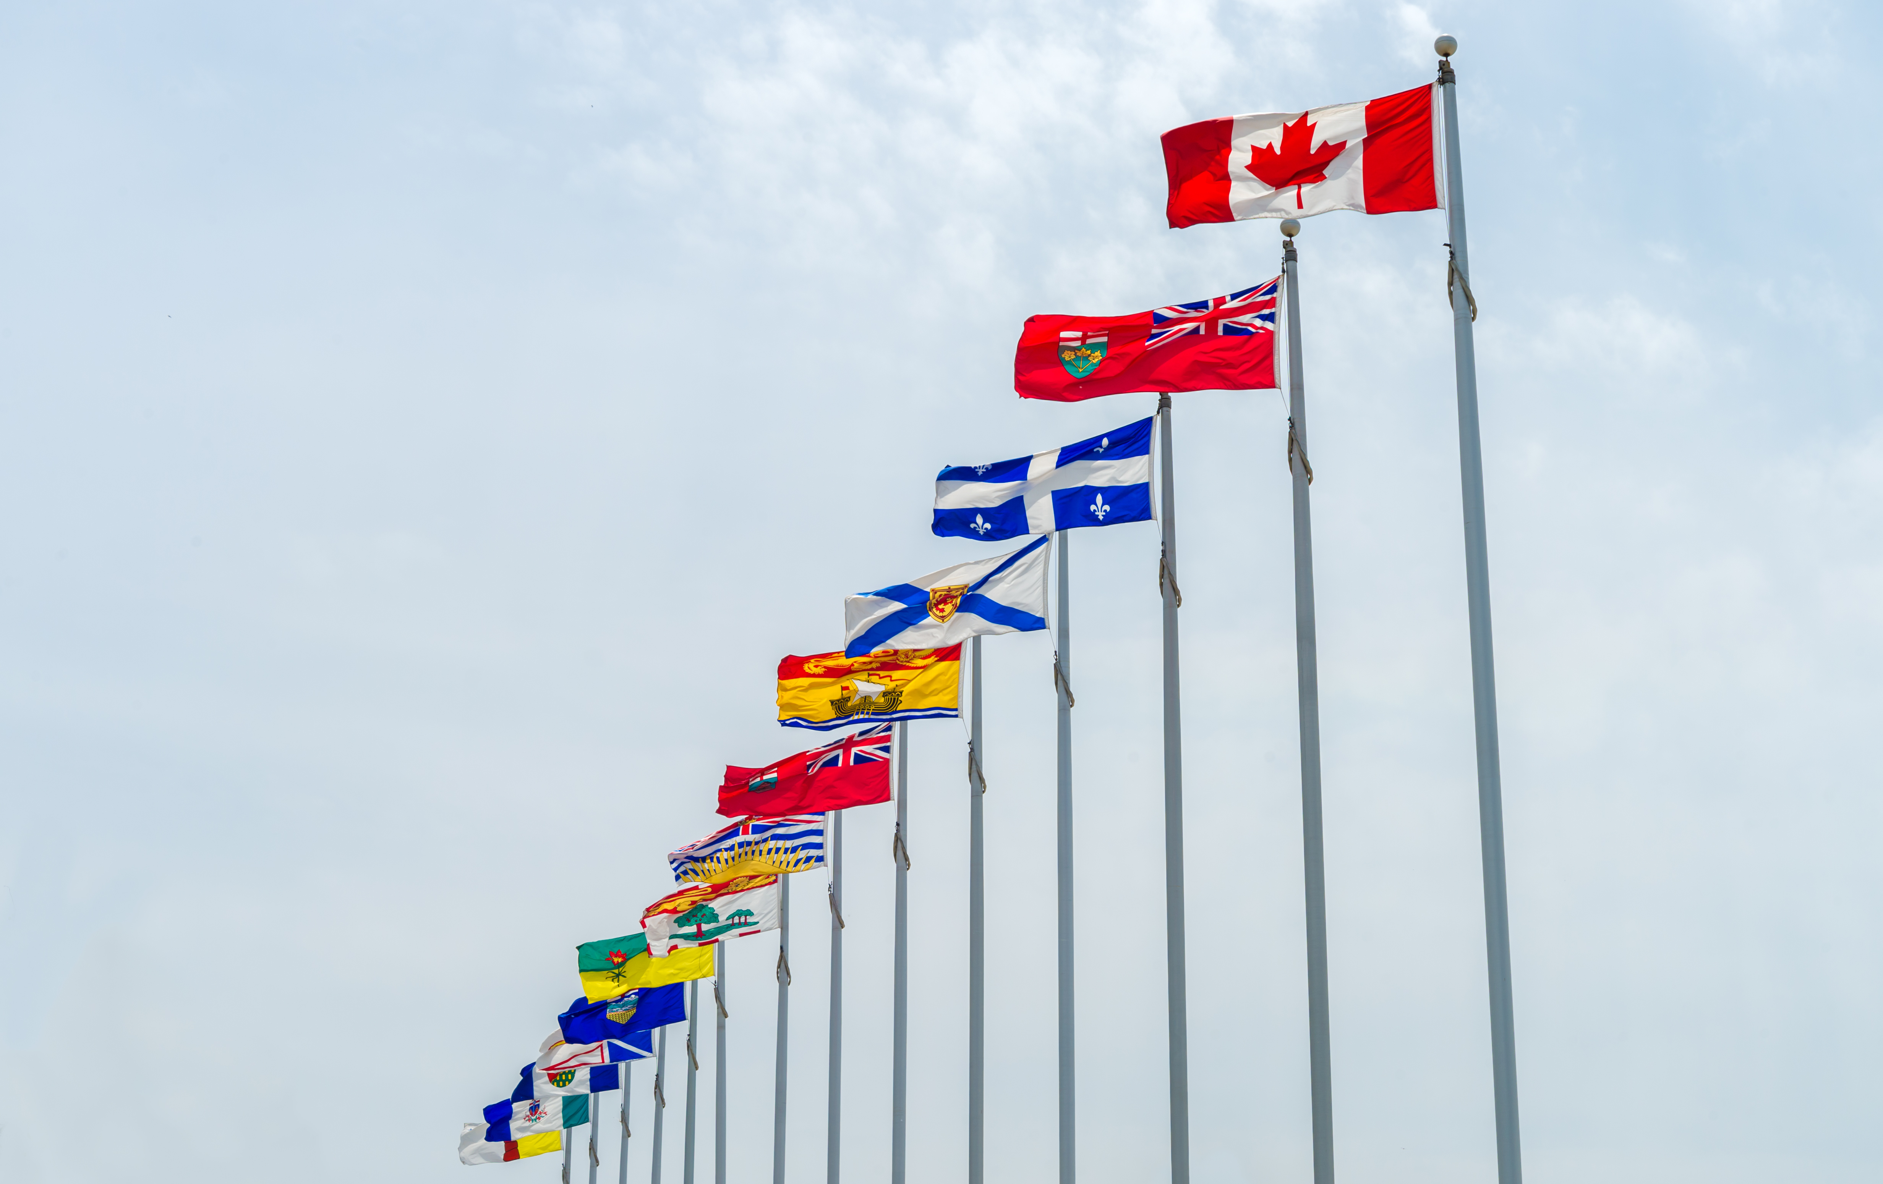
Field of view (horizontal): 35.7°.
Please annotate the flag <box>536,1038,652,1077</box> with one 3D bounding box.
[{"bbox_3d":[-5.361,6.846,45.201,1.800,1.050,0.360,0,-20,0],"label":"flag"}]

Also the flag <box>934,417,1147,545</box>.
[{"bbox_3d":[0.829,-0.936,23.730,1.780,0.980,0.320,0,-20,0],"label":"flag"}]

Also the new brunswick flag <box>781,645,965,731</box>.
[{"bbox_3d":[-0.687,0.858,28.474,1.783,0.970,0.330,-2,-21,-1],"label":"new brunswick flag"}]

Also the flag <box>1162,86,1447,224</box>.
[{"bbox_3d":[2.305,-2.769,18.760,1.800,0.980,0.320,0,-20,0],"label":"flag"}]

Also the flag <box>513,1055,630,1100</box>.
[{"bbox_3d":[-5.792,7.326,45.288,1.660,0.970,0.330,-5,-21,-2],"label":"flag"}]

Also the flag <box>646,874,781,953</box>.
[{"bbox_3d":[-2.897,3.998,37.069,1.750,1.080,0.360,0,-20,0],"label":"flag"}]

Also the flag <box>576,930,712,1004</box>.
[{"bbox_3d":[-3.830,4.727,38.015,1.782,1.050,0.330,-8,-21,-3],"label":"flag"}]

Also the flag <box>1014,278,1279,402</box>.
[{"bbox_3d":[1.491,-1.833,21.351,1.840,0.960,0.320,0,-20,0],"label":"flag"}]

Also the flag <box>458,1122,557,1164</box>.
[{"bbox_3d":[-7.894,9.834,53.518,1.820,1.000,0.340,0,-20,0],"label":"flag"}]

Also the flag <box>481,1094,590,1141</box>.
[{"bbox_3d":[-6.585,8.355,47.650,1.730,1.010,0.330,-7,-21,-3],"label":"flag"}]

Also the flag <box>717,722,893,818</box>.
[{"bbox_3d":[-1.426,1.860,30.846,1.848,0.990,0.330,-5,-21,-2],"label":"flag"}]

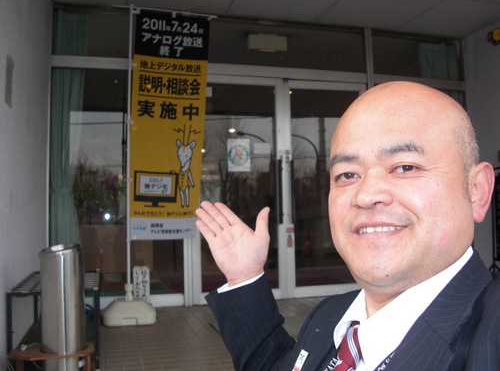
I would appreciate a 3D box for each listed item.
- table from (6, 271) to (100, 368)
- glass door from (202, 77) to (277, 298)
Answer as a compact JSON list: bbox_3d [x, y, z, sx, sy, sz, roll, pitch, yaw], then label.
[{"bbox_3d":[-1.105,0.759,3.053,0.433,0.415,1.017,0,-4,-15],"label":"table"},{"bbox_3d":[-0.089,0.005,4.804,0.791,1.999,0.050,0,-4,-15],"label":"glass door"}]

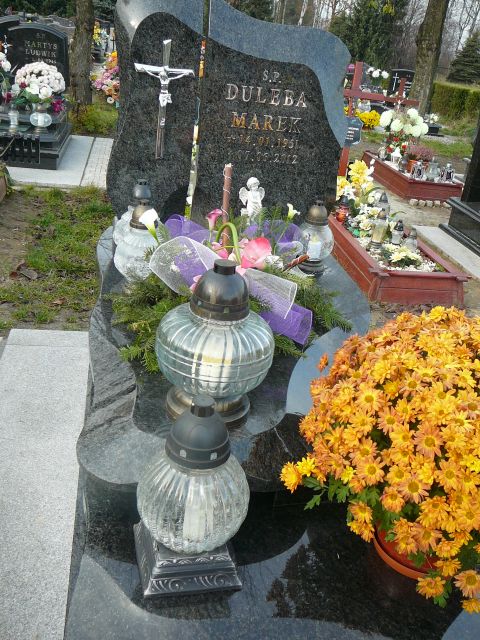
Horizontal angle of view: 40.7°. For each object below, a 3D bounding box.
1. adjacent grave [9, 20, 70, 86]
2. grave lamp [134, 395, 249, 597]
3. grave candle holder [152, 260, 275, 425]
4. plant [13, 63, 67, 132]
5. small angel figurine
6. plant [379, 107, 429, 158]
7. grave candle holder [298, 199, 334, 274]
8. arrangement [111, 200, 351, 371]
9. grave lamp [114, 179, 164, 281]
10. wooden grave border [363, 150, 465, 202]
[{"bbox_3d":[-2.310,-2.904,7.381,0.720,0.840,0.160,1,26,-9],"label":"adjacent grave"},{"bbox_3d":[-0.084,0.297,1.173,0.200,0.350,0.200,-1,26,-13],"label":"grave lamp"},{"bbox_3d":[-0.057,0.040,1.485,0.262,0.362,0.262,1,26,-9],"label":"grave candle holder"},{"bbox_3d":[-1.943,-2.143,6.293,0.500,0.580,0.460,1,26,-9],"label":"plant"},{"bbox_3d":[0.046,-0.469,2.665,0.100,0.200,0.080,3,25,-5],"label":"small angel figurine"},{"bbox_3d":[1.714,-1.994,6.909,0.440,0.490,0.400,1,26,-9],"label":"plant"},{"bbox_3d":[0.293,-0.317,2.433,0.125,0.255,0.125,1,26,-9],"label":"grave candle holder"},{"bbox_3d":[-0.017,-0.146,1.982,0.690,0.270,0.720,1,26,-9],"label":"arrangement"},{"bbox_3d":[-0.344,-0.296,2.263,0.165,0.255,0.190,1,26,-9],"label":"grave lamp"},{"bbox_3d":[1.759,-1.519,6.766,0.570,0.175,1.460,1,26,-9],"label":"wooden grave border"}]

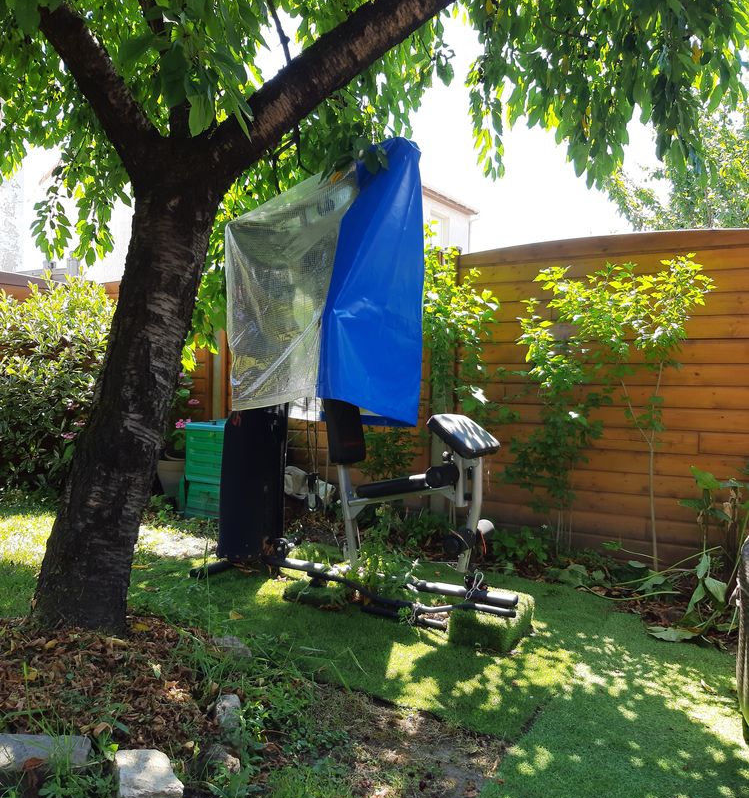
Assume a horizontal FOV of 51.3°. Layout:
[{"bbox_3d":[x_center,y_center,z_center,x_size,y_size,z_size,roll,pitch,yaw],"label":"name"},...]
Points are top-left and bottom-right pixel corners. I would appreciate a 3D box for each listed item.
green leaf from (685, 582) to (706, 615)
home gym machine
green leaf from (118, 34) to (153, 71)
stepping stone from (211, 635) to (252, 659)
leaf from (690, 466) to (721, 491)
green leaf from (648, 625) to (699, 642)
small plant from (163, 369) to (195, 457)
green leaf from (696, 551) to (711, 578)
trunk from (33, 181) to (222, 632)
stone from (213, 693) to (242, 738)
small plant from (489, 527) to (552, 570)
[{"bbox_3d":[1.507,0.937,3.660,0.100,0.155,0.080,0,2,0],"label":"green leaf"},{"bbox_3d":[-0.060,-0.149,3.757,1.580,2.120,0.860,1,3,29],"label":"home gym machine"},{"bbox_3d":[-0.611,-0.889,2.000,0.065,0.120,0.040,44,0,0],"label":"green leaf"},{"bbox_3d":[-0.559,0.976,3.050,0.170,0.080,0.130,0,3,0],"label":"stepping stone"},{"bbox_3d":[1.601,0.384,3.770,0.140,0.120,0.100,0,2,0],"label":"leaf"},{"bbox_3d":[1.246,0.978,3.250,0.210,0.045,0.140,1,3,11],"label":"green leaf"},{"bbox_3d":[-1.453,0.092,5.750,0.340,0.620,0.340,0,3,0],"label":"small plant"},{"bbox_3d":[1.578,0.799,3.740,0.066,0.130,0.055,0,2,0],"label":"green leaf"},{"bbox_3d":[-0.973,0.034,3.120,0.400,1.720,0.380,13,0,-1],"label":"trunk"},{"bbox_3d":[-0.424,0.913,2.250,0.095,0.095,0.120,0,2,0],"label":"stone"},{"bbox_3d":[0.805,0.819,4.270,0.330,0.240,0.280,0,2,0],"label":"small plant"}]

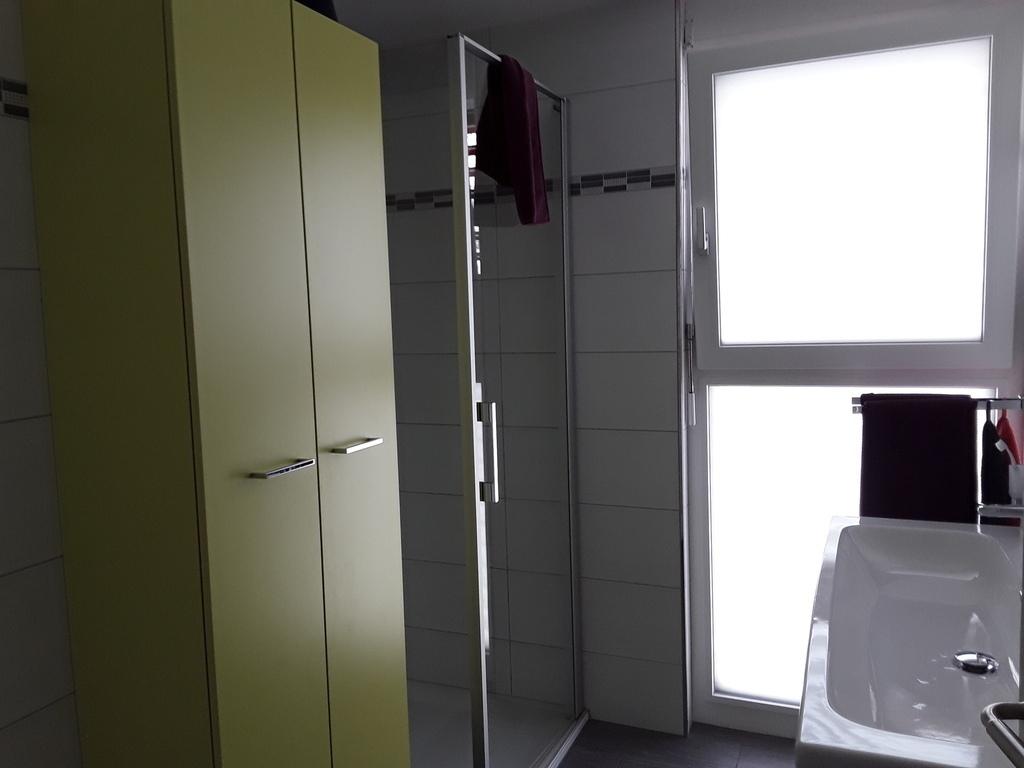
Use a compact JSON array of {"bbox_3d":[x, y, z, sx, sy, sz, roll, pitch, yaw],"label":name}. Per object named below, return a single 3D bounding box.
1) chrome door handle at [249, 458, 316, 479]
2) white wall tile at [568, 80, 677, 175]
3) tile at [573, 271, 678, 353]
[{"bbox_3d":[-0.418,0.155,1.460,0.034,0.011,0.139,0,5,23],"label":"chrome door handle"},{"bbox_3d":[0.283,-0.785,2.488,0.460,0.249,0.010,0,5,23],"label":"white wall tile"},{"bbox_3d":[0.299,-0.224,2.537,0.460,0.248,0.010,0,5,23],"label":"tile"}]

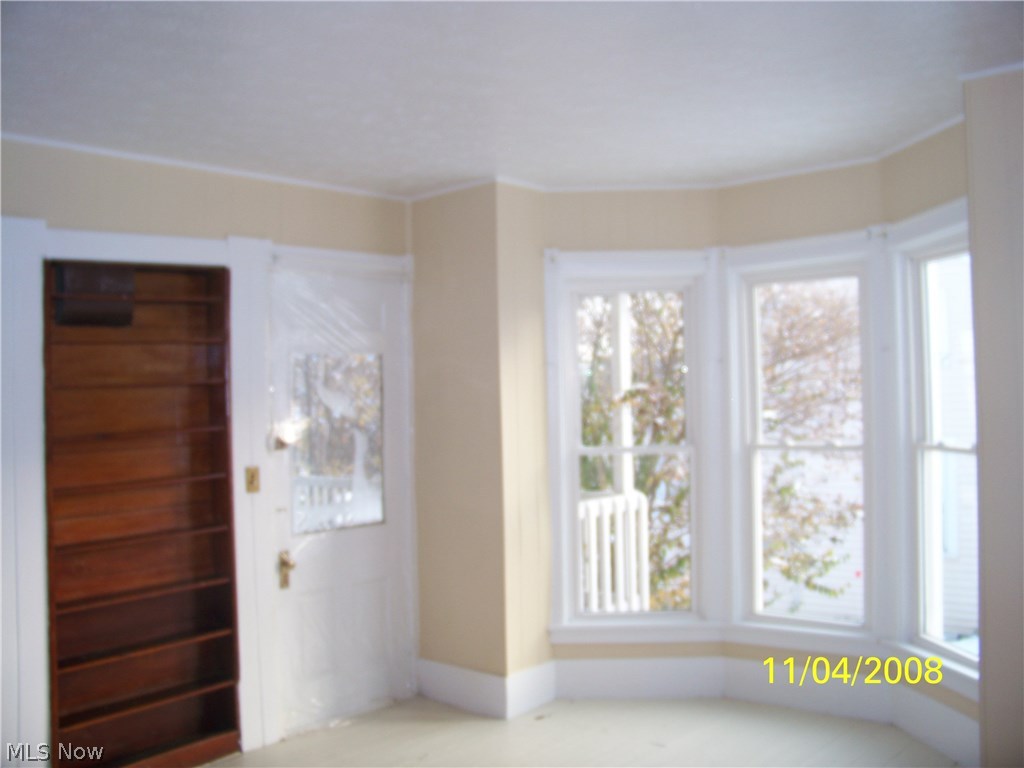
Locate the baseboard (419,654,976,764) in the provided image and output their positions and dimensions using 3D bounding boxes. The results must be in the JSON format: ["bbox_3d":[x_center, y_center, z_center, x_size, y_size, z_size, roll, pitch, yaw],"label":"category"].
[{"bbox_3d":[0.816,1.486,4.609,2.695,0.200,0.930,-2,-1,38],"label":"baseboard"}]

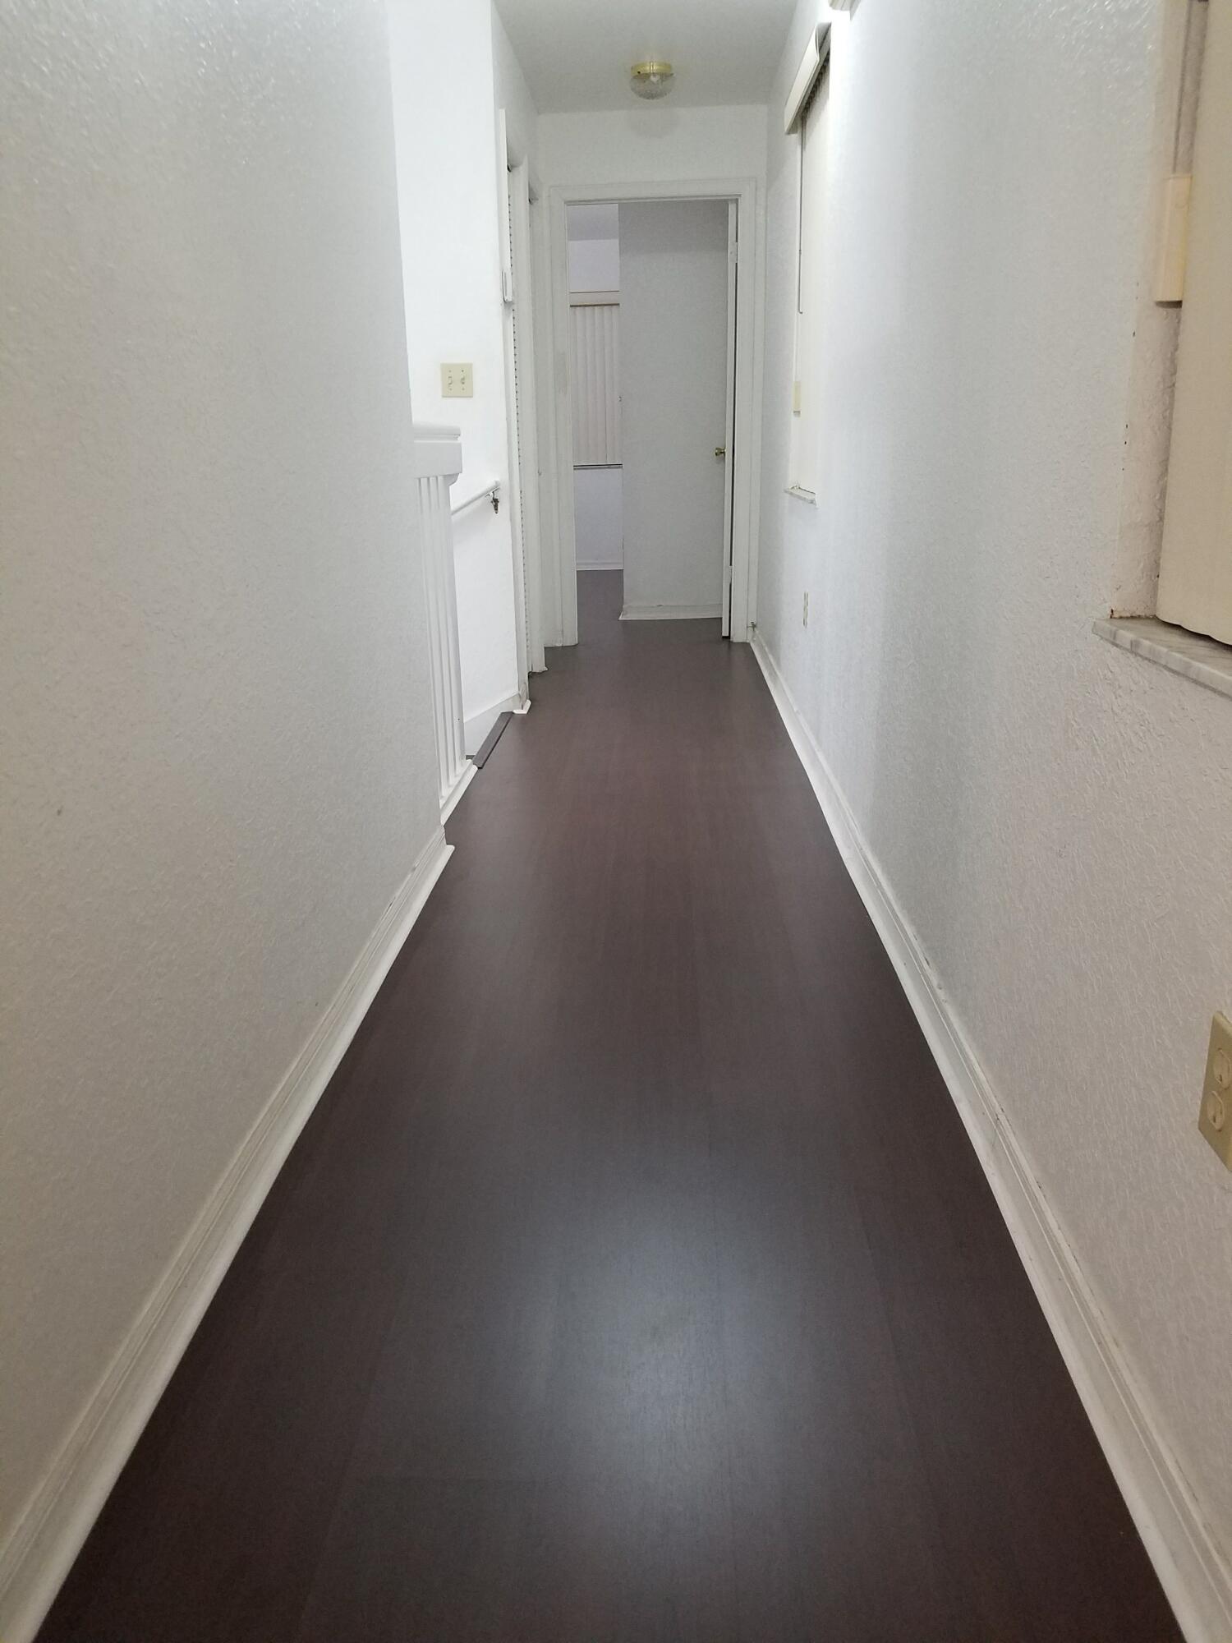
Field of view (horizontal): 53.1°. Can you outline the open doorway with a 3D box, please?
[{"bbox_3d":[0.186,-1.934,6.017,0.955,2.126,0.120,0,17,2],"label":"open doorway"}]

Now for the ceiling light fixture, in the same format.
[{"bbox_3d":[0.149,-2.981,4.989,0.182,0.108,0.182,0,17,2],"label":"ceiling light fixture"}]

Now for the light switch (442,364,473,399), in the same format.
[{"bbox_3d":[-0.564,-1.565,4.383,0.115,0.115,0.015,0,17,2],"label":"light switch"}]

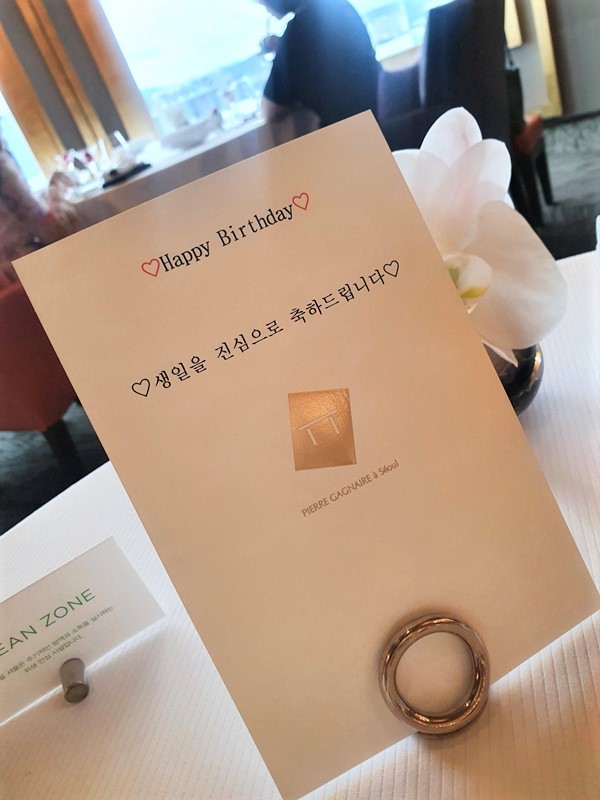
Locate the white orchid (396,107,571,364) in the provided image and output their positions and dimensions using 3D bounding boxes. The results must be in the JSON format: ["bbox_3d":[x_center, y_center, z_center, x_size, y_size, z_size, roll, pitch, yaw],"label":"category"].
[{"bbox_3d":[0.076,-0.073,0.295,0.100,0.110,0.080,-12,31,16],"label":"white orchid"}]

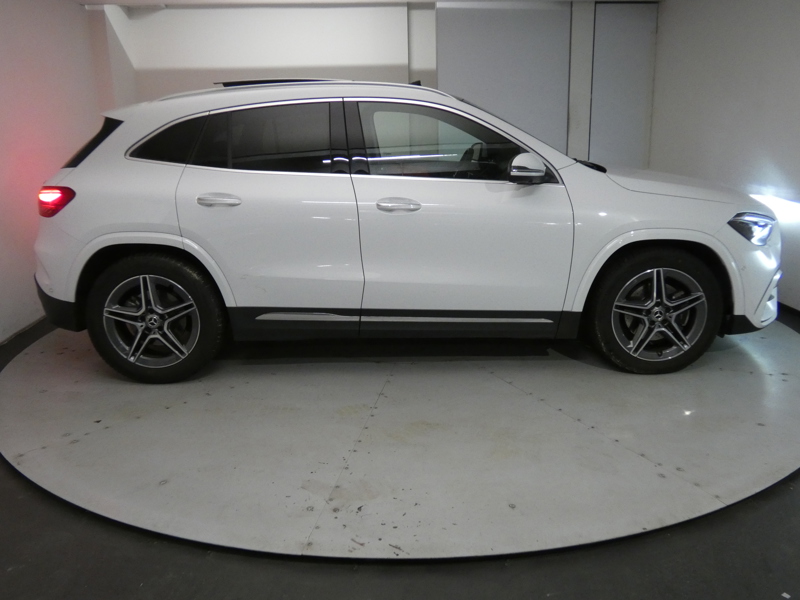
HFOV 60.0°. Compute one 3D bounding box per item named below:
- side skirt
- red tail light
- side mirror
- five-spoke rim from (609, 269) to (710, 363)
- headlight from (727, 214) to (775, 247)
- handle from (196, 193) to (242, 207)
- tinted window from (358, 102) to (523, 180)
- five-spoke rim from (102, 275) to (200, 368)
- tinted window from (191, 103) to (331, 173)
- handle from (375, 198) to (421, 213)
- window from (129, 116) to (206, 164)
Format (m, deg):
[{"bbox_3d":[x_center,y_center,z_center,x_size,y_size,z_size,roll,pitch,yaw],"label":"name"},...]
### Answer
[{"bbox_3d":[0.032,0.137,3.799,1.920,0.180,0.110,-1,13,0],"label":"side skirt"},{"bbox_3d":[-1.867,-0.534,3.781,0.320,0.175,0.300,-1,13,0],"label":"red tail light"},{"bbox_3d":[0.653,-0.674,3.547,0.170,0.165,0.220,-1,13,0],"label":"side mirror"},{"bbox_3d":[1.396,0.064,3.813,0.518,0.518,0.180,-1,13,0],"label":"five-spoke rim"},{"bbox_3d":[1.950,-0.396,3.869,0.400,0.185,0.340,-1,13,0],"label":"headlight"},{"bbox_3d":[-0.932,-0.513,3.578,0.230,0.060,0.050,-1,13,0],"label":"handle"},{"bbox_3d":[0.234,-0.851,3.708,0.920,0.440,0.070,-1,-9,0],"label":"tinted window"},{"bbox_3d":[-1.333,0.101,3.800,0.518,0.518,0.180,-1,13,0],"label":"five-spoke rim"},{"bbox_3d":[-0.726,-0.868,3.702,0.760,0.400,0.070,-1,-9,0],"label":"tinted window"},{"bbox_3d":[-0.003,-0.488,3.591,0.230,0.060,0.050,-1,13,0],"label":"handle"},{"bbox_3d":[-1.231,-0.853,3.707,0.420,0.290,0.060,0,-11,5],"label":"window"}]

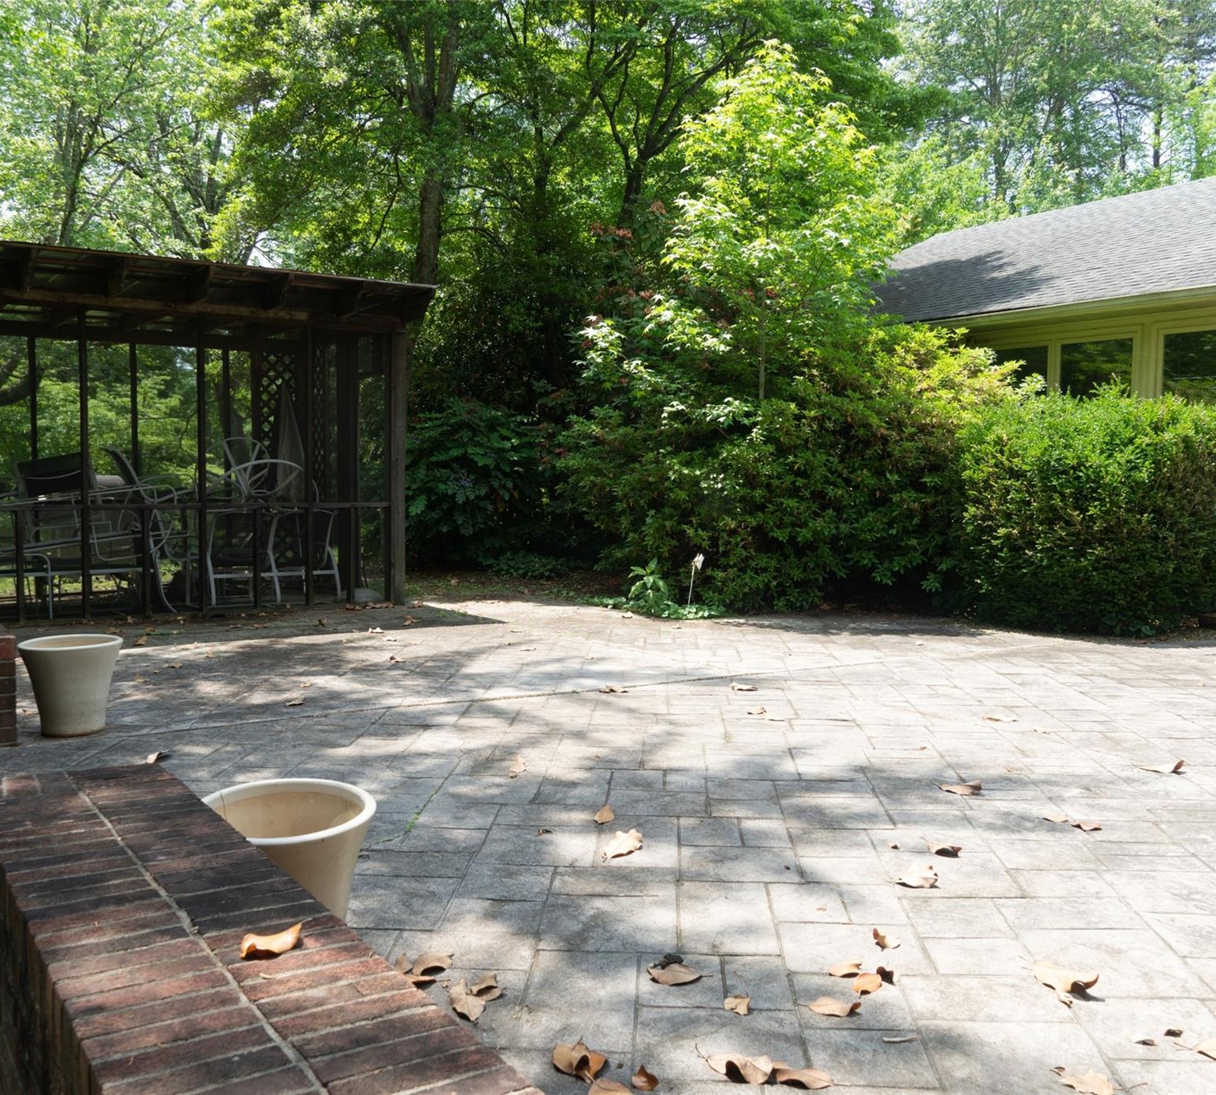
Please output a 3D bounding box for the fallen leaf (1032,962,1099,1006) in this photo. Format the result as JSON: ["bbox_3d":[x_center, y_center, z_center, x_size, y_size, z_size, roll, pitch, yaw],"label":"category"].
[{"bbox_3d":[1.015,0.964,2.732,0.144,0.045,0.104,4,6,40],"label":"fallen leaf"}]

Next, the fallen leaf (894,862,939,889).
[{"bbox_3d":[0.867,0.918,3.454,0.146,0.030,0.097,-3,6,-40],"label":"fallen leaf"}]

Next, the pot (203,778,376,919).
[{"bbox_3d":[-0.767,0.814,2.935,0.429,0.393,0.429,0,3,0],"label":"pot"}]

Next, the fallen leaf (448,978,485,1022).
[{"bbox_3d":[-0.306,0.973,2.654,0.072,0.035,0.140,-2,5,-25],"label":"fallen leaf"}]

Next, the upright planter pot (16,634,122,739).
[{"bbox_3d":[-2.297,0.598,5.287,0.418,0.389,0.418,-1,4,-17],"label":"upright planter pot"}]

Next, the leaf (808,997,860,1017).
[{"bbox_3d":[0.508,1.033,2.772,0.114,0.027,0.050,1,5,10],"label":"leaf"}]

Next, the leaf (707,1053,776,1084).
[{"bbox_3d":[0.266,1.053,2.491,0.142,0.040,0.060,1,5,6],"label":"leaf"}]

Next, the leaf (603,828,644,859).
[{"bbox_3d":[0.047,0.894,3.722,0.099,0.035,0.169,3,5,30],"label":"leaf"}]

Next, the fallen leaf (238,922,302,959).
[{"bbox_3d":[-0.489,0.570,1.787,0.094,0.035,0.056,-1,4,-22],"label":"fallen leaf"}]

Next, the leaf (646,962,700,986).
[{"bbox_3d":[0.159,1.018,2.942,0.136,0.026,0.078,1,5,12],"label":"leaf"}]

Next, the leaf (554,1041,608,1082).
[{"bbox_3d":[-0.056,1.048,2.516,0.118,0.045,0.085,0,5,-5],"label":"leaf"}]

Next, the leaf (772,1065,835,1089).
[{"bbox_3d":[0.369,0.999,2.326,0.115,0.035,0.049,1,4,12],"label":"leaf"}]

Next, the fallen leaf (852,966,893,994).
[{"bbox_3d":[0.624,1.018,2.898,0.100,0.034,0.072,-1,5,-10],"label":"fallen leaf"}]

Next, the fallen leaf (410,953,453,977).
[{"bbox_3d":[-0.404,0.955,2.819,0.100,0.045,0.053,0,4,-5],"label":"fallen leaf"}]

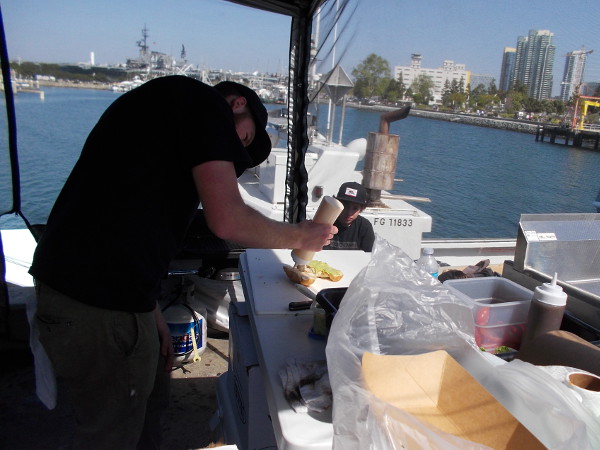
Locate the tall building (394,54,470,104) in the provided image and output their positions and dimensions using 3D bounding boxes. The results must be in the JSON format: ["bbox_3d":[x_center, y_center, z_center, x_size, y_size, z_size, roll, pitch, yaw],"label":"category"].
[{"bbox_3d":[109.653,-119.998,416.019,62.000,41.000,34.000,6,15,13],"label":"tall building"}]

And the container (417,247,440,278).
[{"bbox_3d":[0.356,0.159,1.415,0.065,0.200,0.065,1,14,0],"label":"container"}]

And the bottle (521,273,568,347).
[{"bbox_3d":[0.503,0.215,1.039,0.072,0.240,0.072,6,14,0],"label":"bottle"}]

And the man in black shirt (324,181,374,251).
[{"bbox_3d":[0.269,0.231,3.386,0.520,1.060,0.600,10,16,25],"label":"man in black shirt"}]

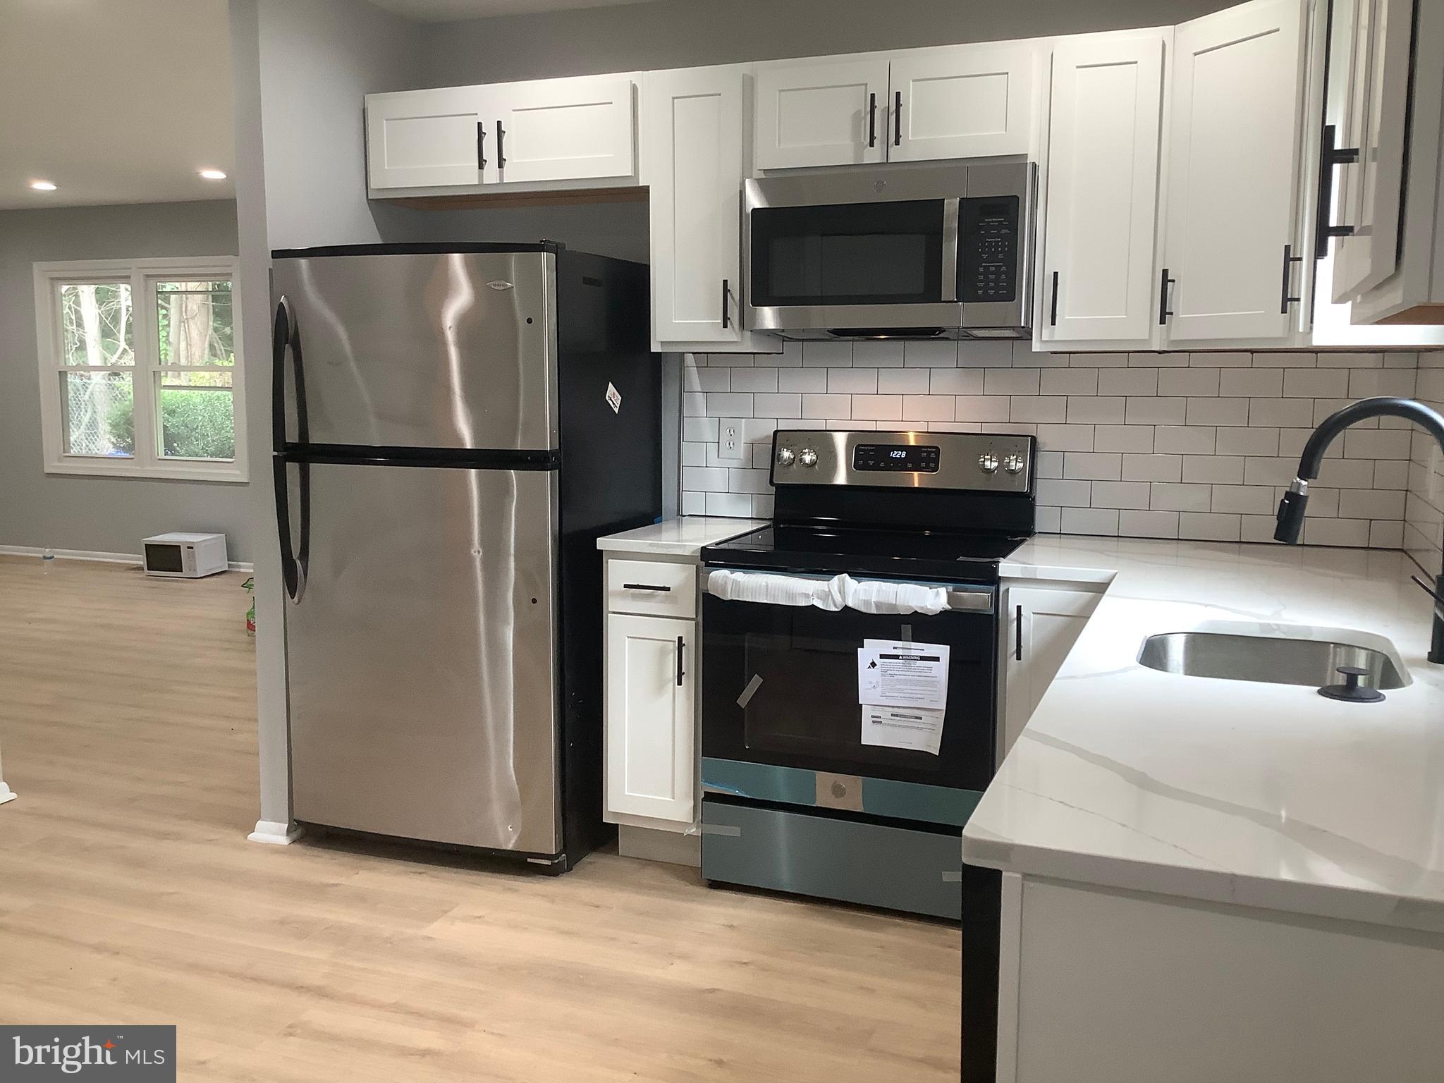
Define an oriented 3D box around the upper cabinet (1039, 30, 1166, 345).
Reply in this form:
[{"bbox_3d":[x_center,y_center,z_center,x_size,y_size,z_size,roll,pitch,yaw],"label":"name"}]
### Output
[{"bbox_3d":[0.990,-0.879,3.339,0.312,0.771,0.327,3,8,20],"label":"upper cabinet"}]

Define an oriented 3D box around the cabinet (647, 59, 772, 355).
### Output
[{"bbox_3d":[-0.015,-0.929,3.708,0.304,0.771,0.327,3,8,20],"label":"cabinet"}]

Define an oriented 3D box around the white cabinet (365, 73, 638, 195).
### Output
[{"bbox_3d":[-0.600,-1.188,3.893,0.906,0.309,0.327,3,8,20],"label":"white cabinet"}]

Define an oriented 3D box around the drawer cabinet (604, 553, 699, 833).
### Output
[{"bbox_3d":[-0.075,0.379,3.740,0.304,0.775,0.620,3,8,20],"label":"drawer cabinet"}]

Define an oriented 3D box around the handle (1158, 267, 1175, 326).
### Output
[{"bbox_3d":[1.077,-0.589,3.121,0.034,0.131,0.012,-3,8,-24],"label":"handle"}]

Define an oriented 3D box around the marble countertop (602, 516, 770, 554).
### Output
[{"bbox_3d":[-0.079,-0.020,3.685,0.311,0.030,0.630,3,8,20],"label":"marble countertop"}]

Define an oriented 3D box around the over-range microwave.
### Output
[{"bbox_3d":[0.475,-0.770,3.514,0.760,0.415,0.385,3,8,20],"label":"over-range microwave"}]

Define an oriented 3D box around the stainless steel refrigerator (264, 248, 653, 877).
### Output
[{"bbox_3d":[-0.714,0.014,3.800,0.843,1.690,0.765,3,8,20],"label":"stainless steel refrigerator"}]

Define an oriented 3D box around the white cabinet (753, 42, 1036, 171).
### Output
[{"bbox_3d":[0.486,-1.134,3.494,0.764,0.308,0.327,3,8,20],"label":"white cabinet"}]

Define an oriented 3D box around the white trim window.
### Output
[{"bbox_3d":[-4.001,-1.185,8.929,1.800,1.490,0.100,3,8,20],"label":"white trim window"}]

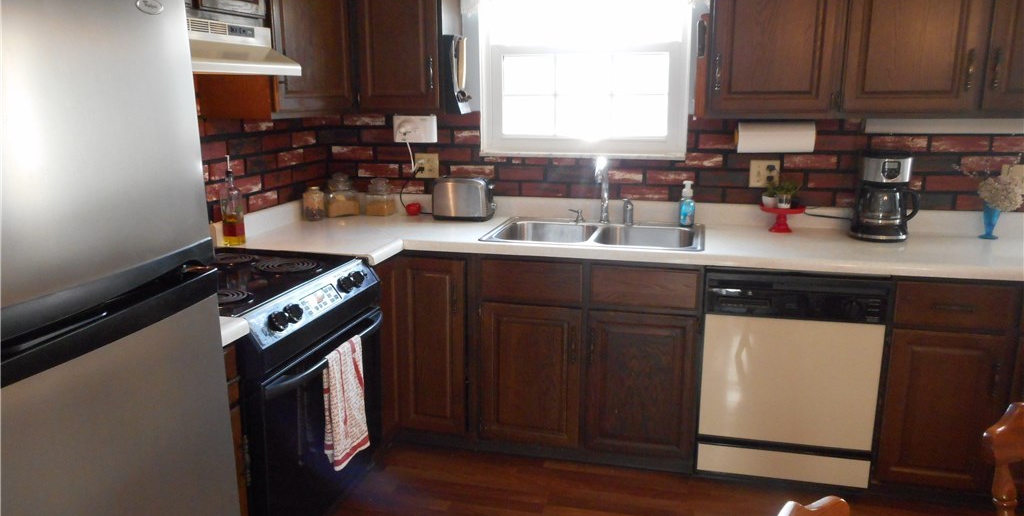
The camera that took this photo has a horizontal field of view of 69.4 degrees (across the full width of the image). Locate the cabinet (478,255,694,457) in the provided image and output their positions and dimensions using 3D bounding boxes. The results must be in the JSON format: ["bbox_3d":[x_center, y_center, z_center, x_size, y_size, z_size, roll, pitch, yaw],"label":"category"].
[{"bbox_3d":[0.345,0.360,3.125,0.887,0.860,0.595,3,12,14],"label":"cabinet"}]

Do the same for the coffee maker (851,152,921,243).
[{"bbox_3d":[1.449,-0.243,2.872,0.222,0.337,0.225,2,12,11],"label":"coffee maker"}]

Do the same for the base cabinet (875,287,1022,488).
[{"bbox_3d":[1.554,0.422,2.829,0.391,0.860,0.595,3,12,14],"label":"base cabinet"}]

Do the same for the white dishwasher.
[{"bbox_3d":[1.069,0.398,2.945,0.604,0.840,0.600,3,12,14],"label":"white dishwasher"}]

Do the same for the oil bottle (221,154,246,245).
[{"bbox_3d":[-1.038,-0.217,2.757,0.066,0.335,0.066,7,14,31],"label":"oil bottle"}]

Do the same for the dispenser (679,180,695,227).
[{"bbox_3d":[0.749,-0.231,3.138,0.062,0.194,0.055,3,12,14],"label":"dispenser"}]

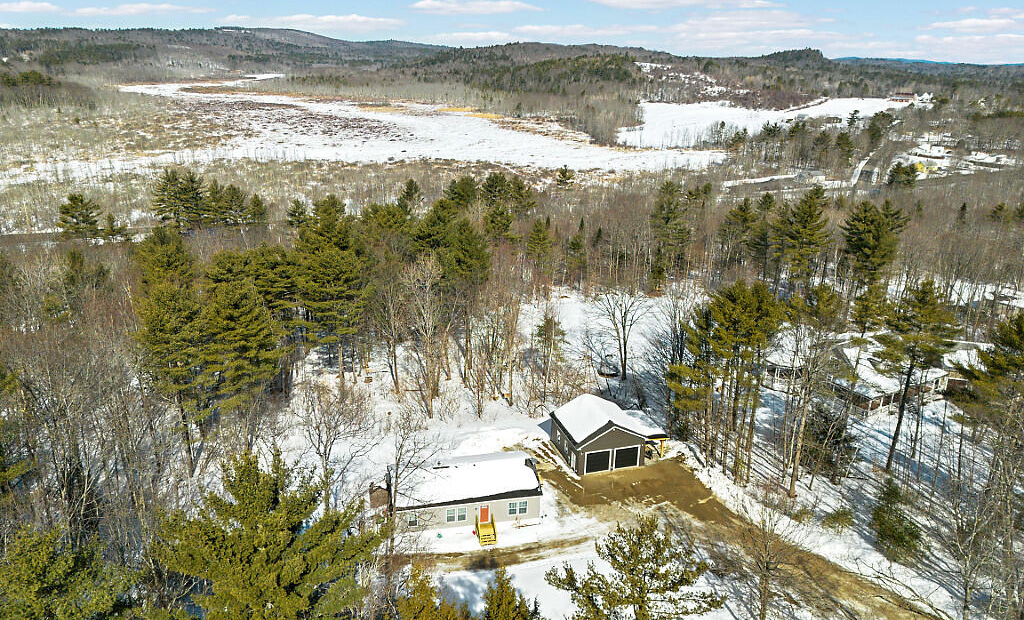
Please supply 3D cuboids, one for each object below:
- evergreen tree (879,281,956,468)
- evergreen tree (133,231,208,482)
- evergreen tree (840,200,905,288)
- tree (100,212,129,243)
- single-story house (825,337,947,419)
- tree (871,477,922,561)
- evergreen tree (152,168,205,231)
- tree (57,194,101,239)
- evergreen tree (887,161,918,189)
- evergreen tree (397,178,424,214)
[{"bbox_3d":[42.550,7.530,76.750,8.220,22.780,8.220,11,22,29],"label":"evergreen tree"},{"bbox_3d":[-36.480,5.280,77.280,6.970,28.690,6.970,0,19,0],"label":"evergreen tree"},{"bbox_3d":[77.060,-13.700,151.960,13.270,19.970,11.940,10,21,26],"label":"evergreen tree"},{"bbox_3d":[-124.390,-25.740,220.400,8.690,9.150,8.260,-11,22,-28],"label":"tree"},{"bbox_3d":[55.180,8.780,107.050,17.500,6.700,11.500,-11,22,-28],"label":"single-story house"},{"bbox_3d":[36.130,19.610,67.590,4.760,7.910,4.760,0,19,0],"label":"tree"},{"bbox_3d":[-96.218,-31.124,202.087,14.800,17.850,14.800,-8,20,-24],"label":"evergreen tree"},{"bbox_3d":[-126.030,-27.160,206.650,12.520,12.800,12.520,0,19,0],"label":"tree"},{"bbox_3d":[171.901,-57.837,310.472,13.990,12.900,13.990,10,21,27],"label":"evergreen tree"},{"bbox_3d":[-30.920,-32.690,219.550,8.660,15.850,8.660,0,19,0],"label":"evergreen tree"}]

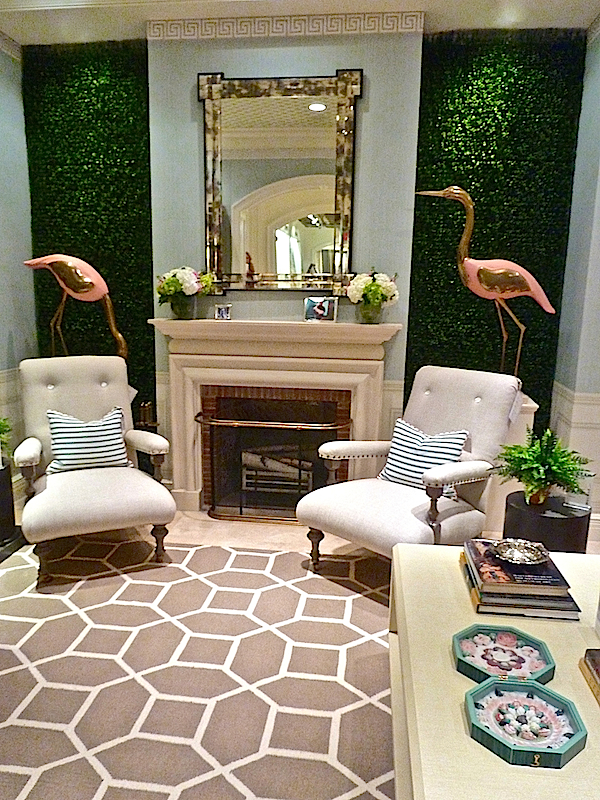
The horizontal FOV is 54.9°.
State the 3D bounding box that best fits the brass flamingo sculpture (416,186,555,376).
[{"bbox_3d":[1.090,-0.630,3.441,0.839,1.225,0.214,2,10,6],"label":"brass flamingo sculpture"}]

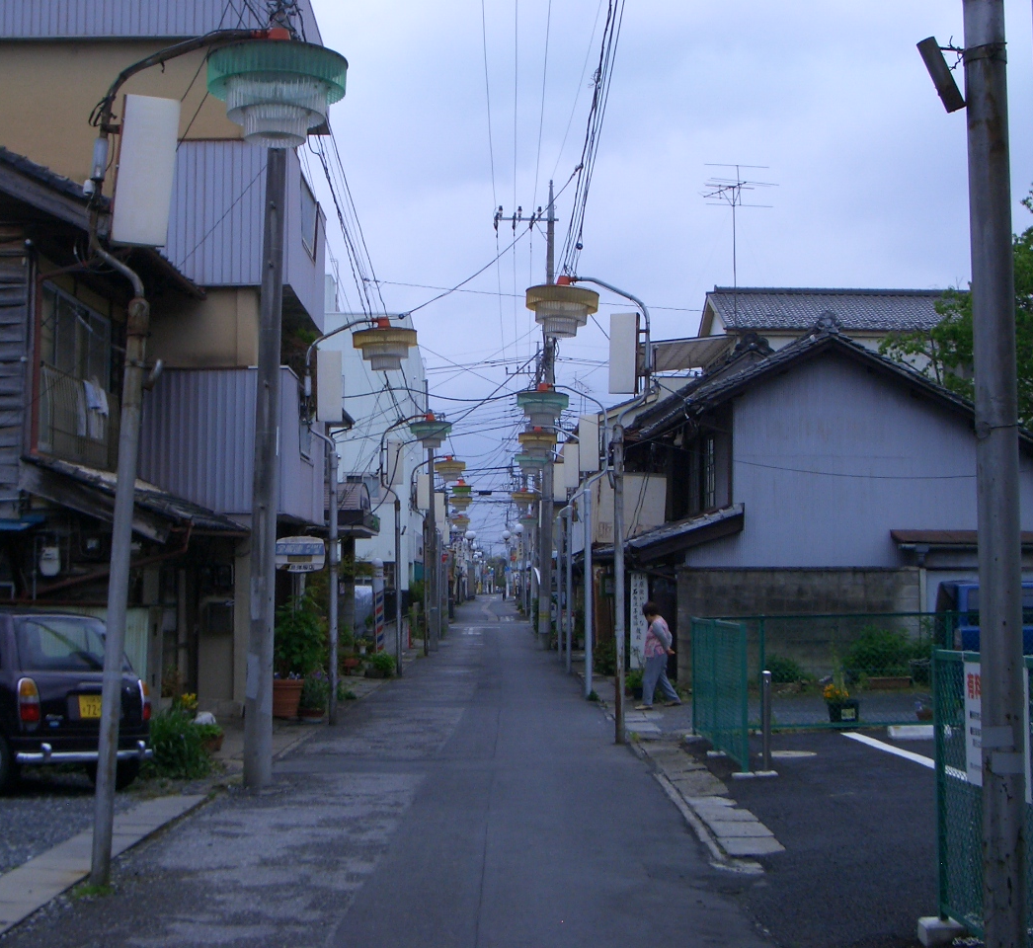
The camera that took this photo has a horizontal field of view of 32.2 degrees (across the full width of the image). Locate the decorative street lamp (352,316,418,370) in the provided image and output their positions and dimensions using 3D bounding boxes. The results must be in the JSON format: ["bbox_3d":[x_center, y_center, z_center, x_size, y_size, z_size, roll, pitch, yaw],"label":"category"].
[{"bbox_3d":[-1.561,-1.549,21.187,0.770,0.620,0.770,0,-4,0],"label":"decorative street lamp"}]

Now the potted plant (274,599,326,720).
[{"bbox_3d":[-2.746,2.316,22.265,0.680,1.475,0.660,0,-4,0],"label":"potted plant"}]

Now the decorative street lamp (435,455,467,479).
[{"bbox_3d":[-1.688,-0.139,45.864,0.783,0.626,0.783,0,-4,0],"label":"decorative street lamp"}]

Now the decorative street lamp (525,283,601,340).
[{"bbox_3d":[0.494,-1.759,19.032,0.783,0.626,0.783,0,-4,0],"label":"decorative street lamp"}]

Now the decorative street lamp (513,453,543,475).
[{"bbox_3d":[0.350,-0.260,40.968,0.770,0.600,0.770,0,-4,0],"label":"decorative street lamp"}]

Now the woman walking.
[{"bbox_3d":[1.893,2.415,23.895,0.580,1.410,0.460,0,-4,-7],"label":"woman walking"}]

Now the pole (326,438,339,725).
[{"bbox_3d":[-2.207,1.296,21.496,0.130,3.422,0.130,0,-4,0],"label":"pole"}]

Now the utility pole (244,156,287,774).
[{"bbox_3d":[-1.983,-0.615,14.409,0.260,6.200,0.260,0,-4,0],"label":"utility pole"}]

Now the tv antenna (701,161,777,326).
[{"bbox_3d":[4.872,-5.047,39.500,1.500,3.550,1.600,1,-4,-20],"label":"tv antenna"}]

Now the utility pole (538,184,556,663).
[{"bbox_3d":[0.857,-1.678,49.272,0.360,12.950,0.360,0,-4,0],"label":"utility pole"}]

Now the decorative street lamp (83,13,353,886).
[{"bbox_3d":[-1.630,-0.138,9.635,1.430,4.610,0.770,0,-4,0],"label":"decorative street lamp"}]

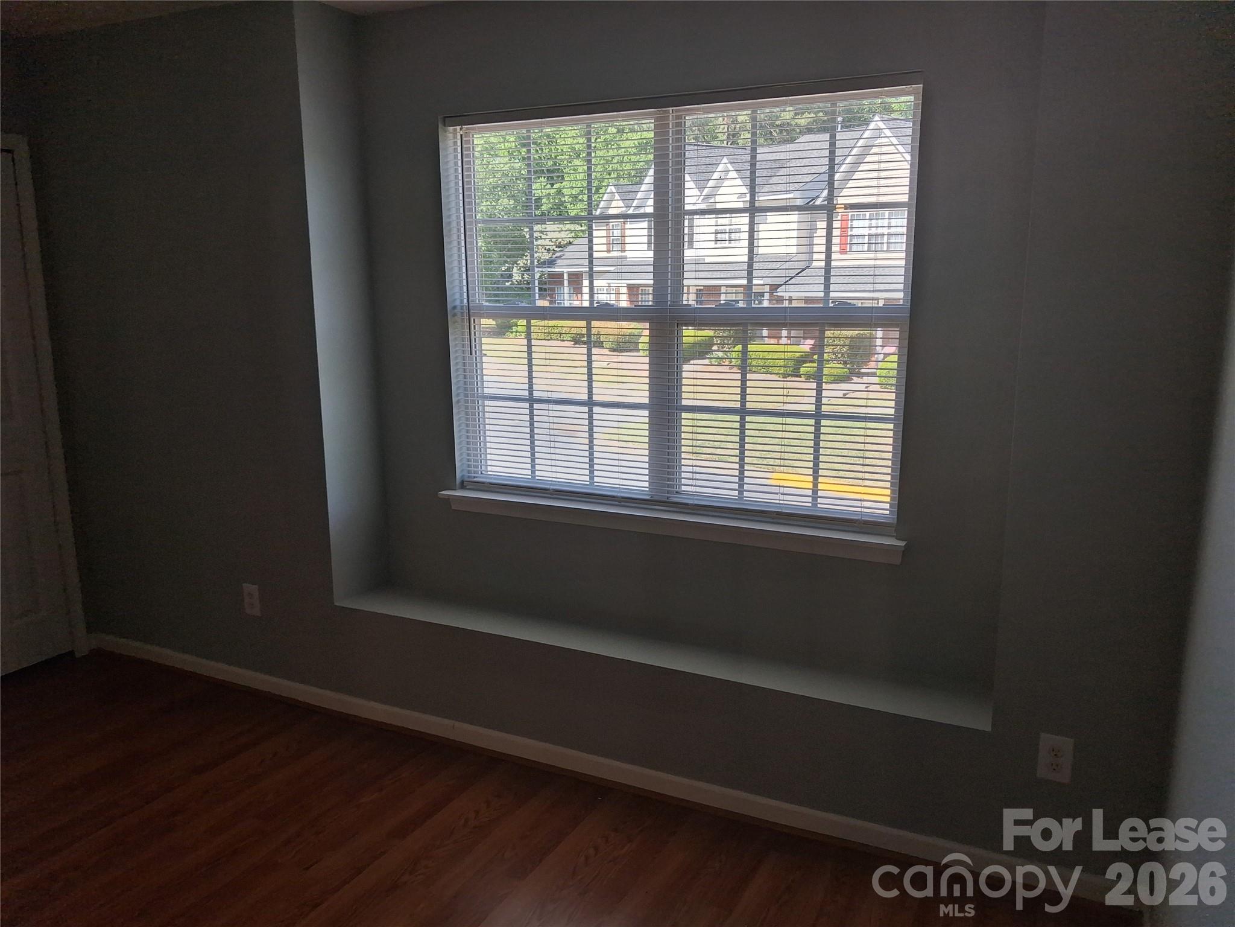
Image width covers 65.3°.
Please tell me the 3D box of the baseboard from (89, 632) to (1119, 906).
[{"bbox_3d":[-0.455,0.906,3.200,3.886,0.068,0.014,5,13,26],"label":"baseboard"}]

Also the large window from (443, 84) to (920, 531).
[{"bbox_3d":[0.131,-0.469,3.021,1.545,1.252,0.100,5,13,26],"label":"large window"}]

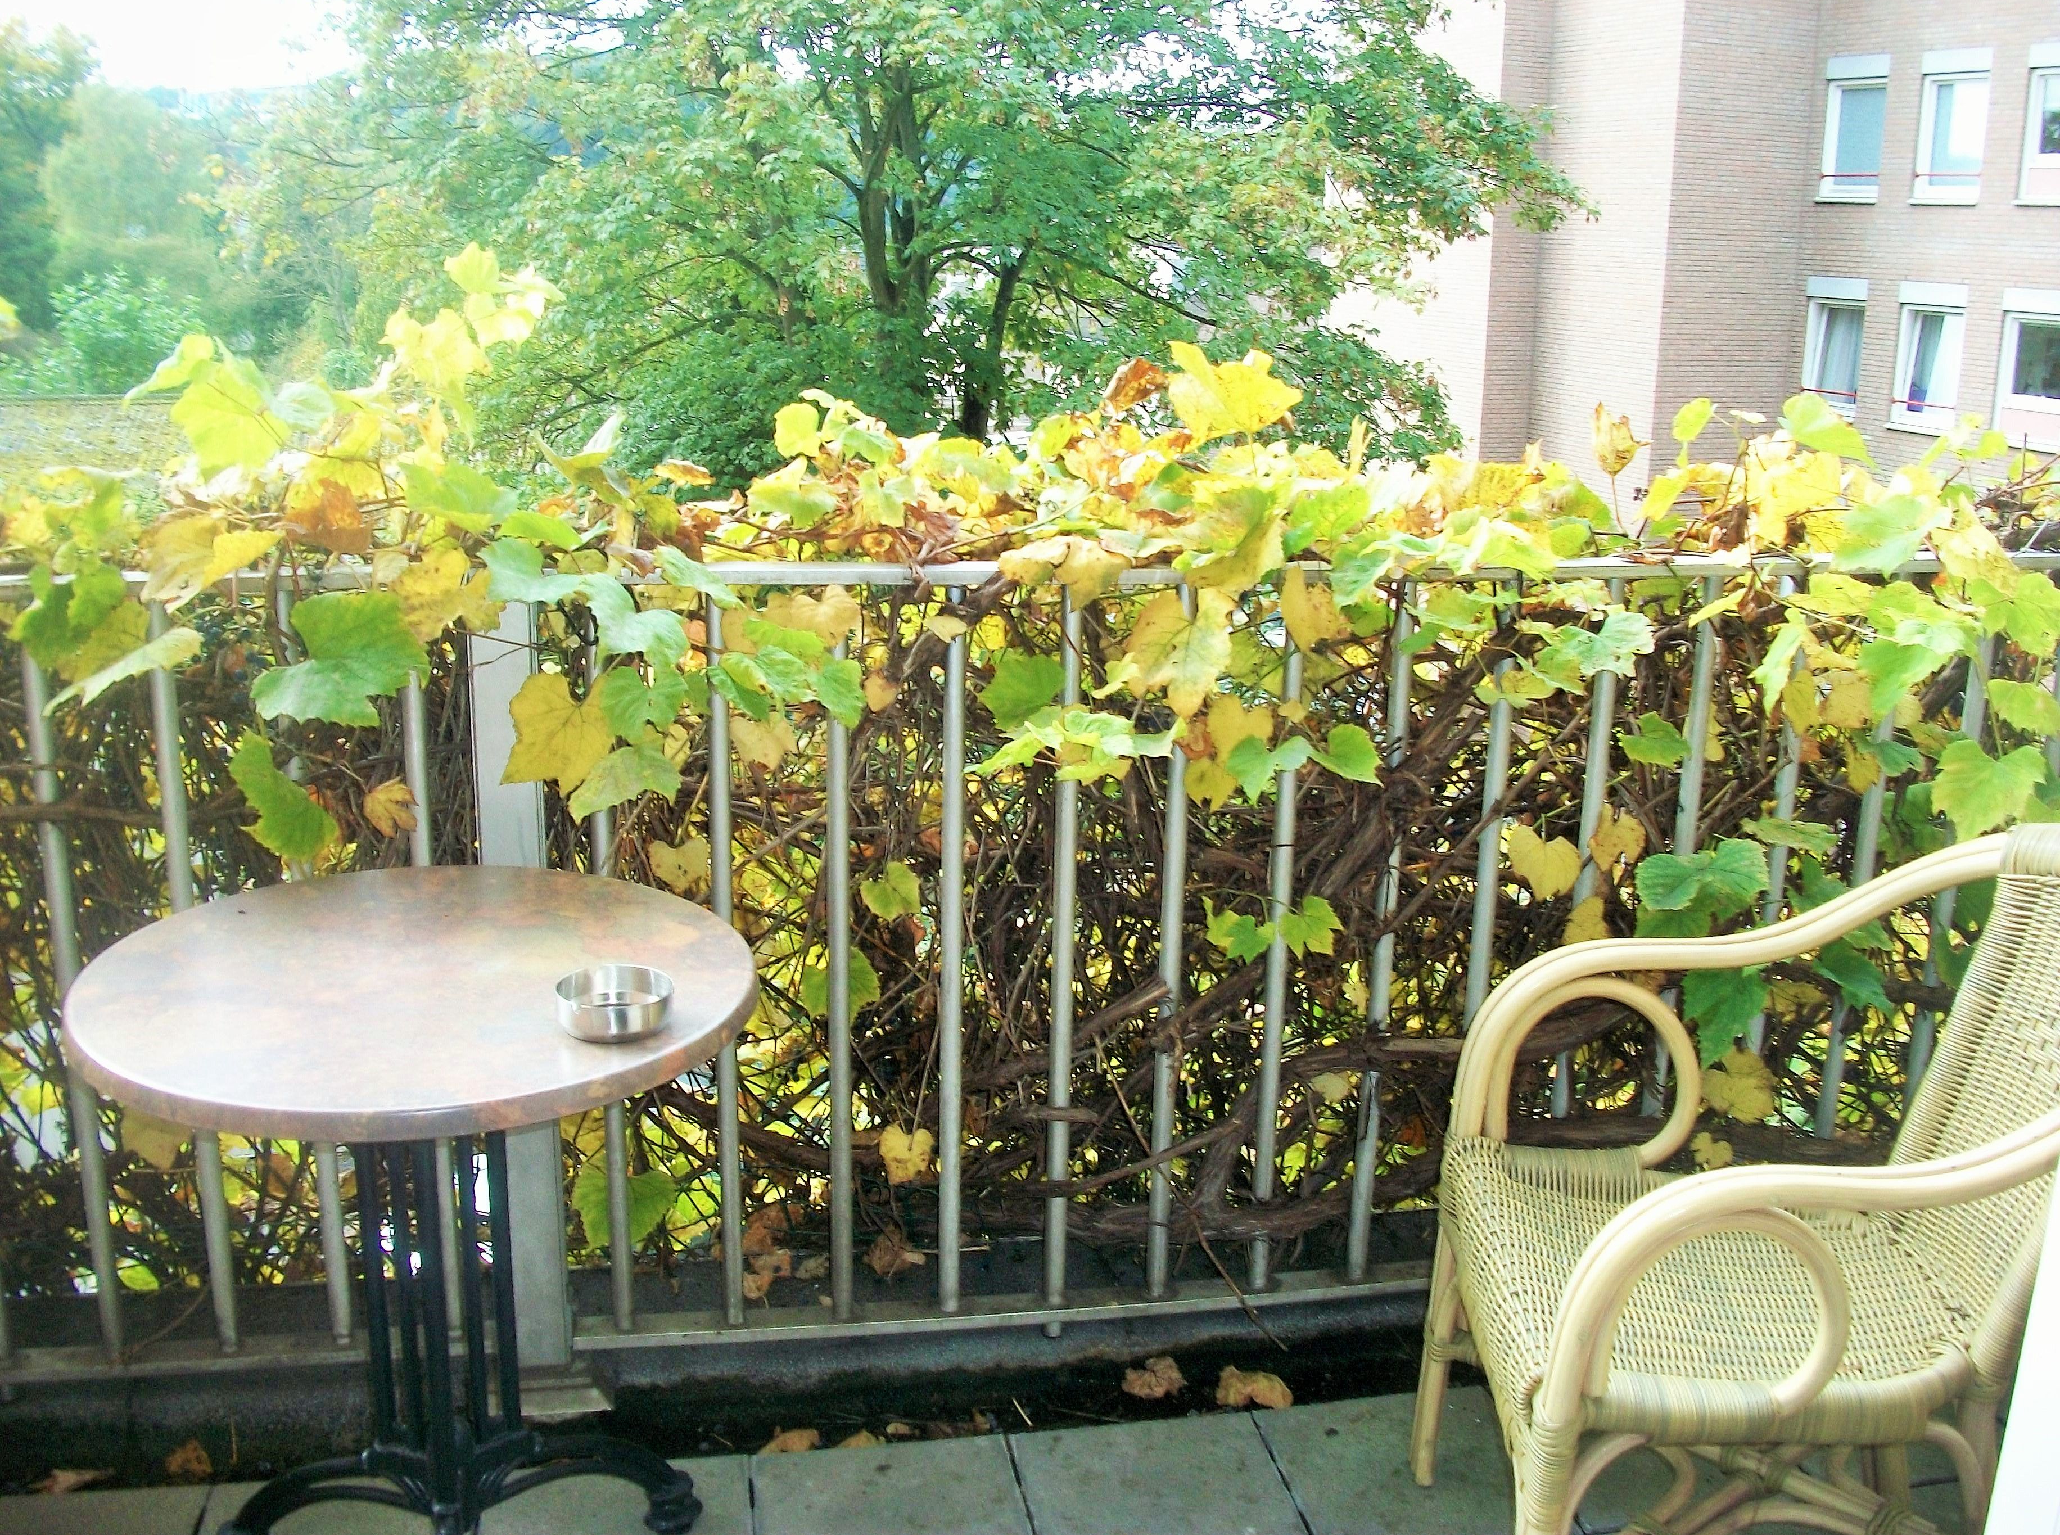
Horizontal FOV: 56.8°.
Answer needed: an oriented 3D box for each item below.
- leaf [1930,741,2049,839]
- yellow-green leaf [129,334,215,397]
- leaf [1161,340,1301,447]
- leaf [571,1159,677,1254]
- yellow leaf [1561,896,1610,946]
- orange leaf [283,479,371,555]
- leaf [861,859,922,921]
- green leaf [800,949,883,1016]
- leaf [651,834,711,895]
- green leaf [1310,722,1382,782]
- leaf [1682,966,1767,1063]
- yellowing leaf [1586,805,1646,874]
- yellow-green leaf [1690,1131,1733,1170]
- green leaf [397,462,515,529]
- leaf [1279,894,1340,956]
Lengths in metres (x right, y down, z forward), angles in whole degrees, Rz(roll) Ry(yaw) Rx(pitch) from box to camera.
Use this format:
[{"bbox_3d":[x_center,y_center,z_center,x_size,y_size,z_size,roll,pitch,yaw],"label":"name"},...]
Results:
[{"bbox_3d":[1.168,0.025,2.317,0.115,0.108,0.050,7,16,19],"label":"leaf"},{"bbox_3d":[-0.847,-0.396,1.879,0.086,0.062,0.060,-3,16,-15],"label":"yellow-green leaf"},{"bbox_3d":[0.237,-0.437,2.229,0.163,0.117,0.050,-1,5,-9],"label":"leaf"},{"bbox_3d":[-0.500,0.538,2.333,0.128,0.110,0.035,-1,10,-9],"label":"leaf"},{"bbox_3d":[0.704,0.201,2.414,0.071,0.083,0.025,-1,6,-10],"label":"yellow leaf"},{"bbox_3d":[-0.722,-0.258,1.957,0.082,0.075,0.060,-3,16,-18],"label":"orange leaf"},{"bbox_3d":[-0.163,0.145,2.244,0.073,0.070,0.025,-1,10,-9],"label":"leaf"},{"bbox_3d":[-0.228,0.261,2.295,0.095,0.080,0.030,-1,15,-9],"label":"green leaf"},{"bbox_3d":[-0.399,0.113,2.180,0.069,0.064,0.020,0,7,-10],"label":"leaf"},{"bbox_3d":[0.373,-0.017,2.249,0.088,0.077,0.030,7,-9,19],"label":"green leaf"},{"bbox_3d":[0.895,0.310,2.457,0.122,0.146,0.040,-1,1,-10],"label":"leaf"},{"bbox_3d":[0.726,0.090,2.357,0.076,0.082,0.020,3,5,4],"label":"yellowing leaf"},{"bbox_3d":[0.869,0.489,2.425,0.061,0.046,0.014,3,5,-11],"label":"yellow-green leaf"},{"bbox_3d":[-0.582,-0.276,1.935,0.111,0.068,0.070,-3,16,-15],"label":"green leaf"},{"bbox_3d":[0.335,0.193,2.286,0.074,0.076,0.020,-12,2,-10],"label":"leaf"}]

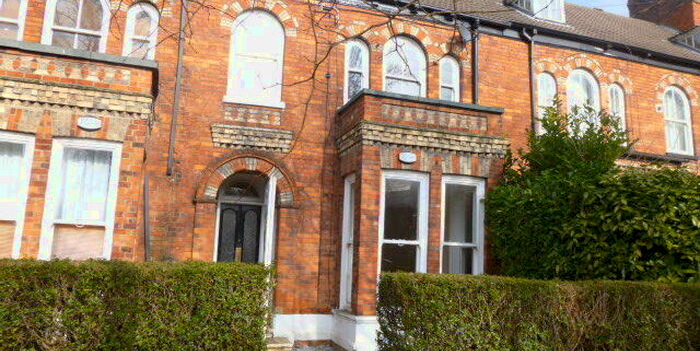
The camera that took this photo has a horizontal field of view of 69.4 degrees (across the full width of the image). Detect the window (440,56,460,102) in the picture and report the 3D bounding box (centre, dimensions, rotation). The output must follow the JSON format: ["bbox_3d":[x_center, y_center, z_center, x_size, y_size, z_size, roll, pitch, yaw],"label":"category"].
[{"bbox_3d":[2.142,-1.858,11.097,0.511,1.562,0.150,5,-8,-19],"label":"window"}]

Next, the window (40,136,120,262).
[{"bbox_3d":[-3.837,0.715,7.195,0.910,2.493,0.150,5,-8,-19],"label":"window"}]

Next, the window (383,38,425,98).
[{"bbox_3d":[1.141,-2.078,10.412,1.010,1.656,0.109,5,-8,-18],"label":"window"}]

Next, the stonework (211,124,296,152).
[{"bbox_3d":[-1.747,-0.641,9.106,1.438,0.410,0.173,5,-8,-18],"label":"stonework"}]

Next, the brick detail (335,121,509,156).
[{"bbox_3d":[1.281,-0.510,9.350,2.866,0.382,1.474,5,-8,-18],"label":"brick detail"}]

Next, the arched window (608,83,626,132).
[{"bbox_3d":[6.602,-1.495,12.594,0.521,1.571,0.150,5,-8,-19],"label":"arched window"}]

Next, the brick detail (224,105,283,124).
[{"bbox_3d":[-1.759,-1.085,9.221,1.037,0.282,0.073,5,-8,-18],"label":"brick detail"}]

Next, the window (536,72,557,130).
[{"bbox_3d":[4.508,-1.631,11.502,0.546,1.529,0.109,5,-8,-18],"label":"window"}]

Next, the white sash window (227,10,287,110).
[{"bbox_3d":[-1.805,-2.266,9.782,1.070,1.912,0.150,5,-8,-19],"label":"white sash window"}]

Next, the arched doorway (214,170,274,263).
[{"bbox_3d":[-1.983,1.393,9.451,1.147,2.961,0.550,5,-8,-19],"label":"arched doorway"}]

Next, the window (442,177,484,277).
[{"bbox_3d":[2.003,1.209,9.154,0.891,2.445,0.150,5,-8,-19],"label":"window"}]

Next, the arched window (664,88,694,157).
[{"bbox_3d":[8.556,-1.436,13.262,0.956,1.846,0.150,5,-8,-19],"label":"arched window"}]

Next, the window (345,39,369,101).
[{"bbox_3d":[0.141,-2.012,10.063,0.510,1.529,0.109,5,-8,-18],"label":"window"}]

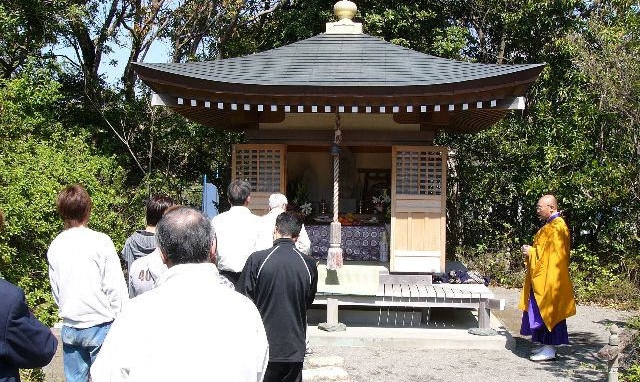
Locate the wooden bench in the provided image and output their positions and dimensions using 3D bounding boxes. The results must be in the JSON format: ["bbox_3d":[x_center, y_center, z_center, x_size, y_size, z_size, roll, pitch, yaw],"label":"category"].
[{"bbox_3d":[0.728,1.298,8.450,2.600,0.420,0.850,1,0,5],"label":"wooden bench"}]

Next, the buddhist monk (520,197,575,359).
[{"bbox_3d":[2.335,0.874,7.600,0.550,1.660,0.520,1,0,7],"label":"buddhist monk"}]

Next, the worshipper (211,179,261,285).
[{"bbox_3d":[-0.650,0.785,5.750,0.460,1.710,0.320,1,0,10],"label":"worshipper"}]

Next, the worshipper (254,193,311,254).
[{"bbox_3d":[-0.342,0.836,6.580,0.460,1.620,0.340,1,0,14],"label":"worshipper"}]

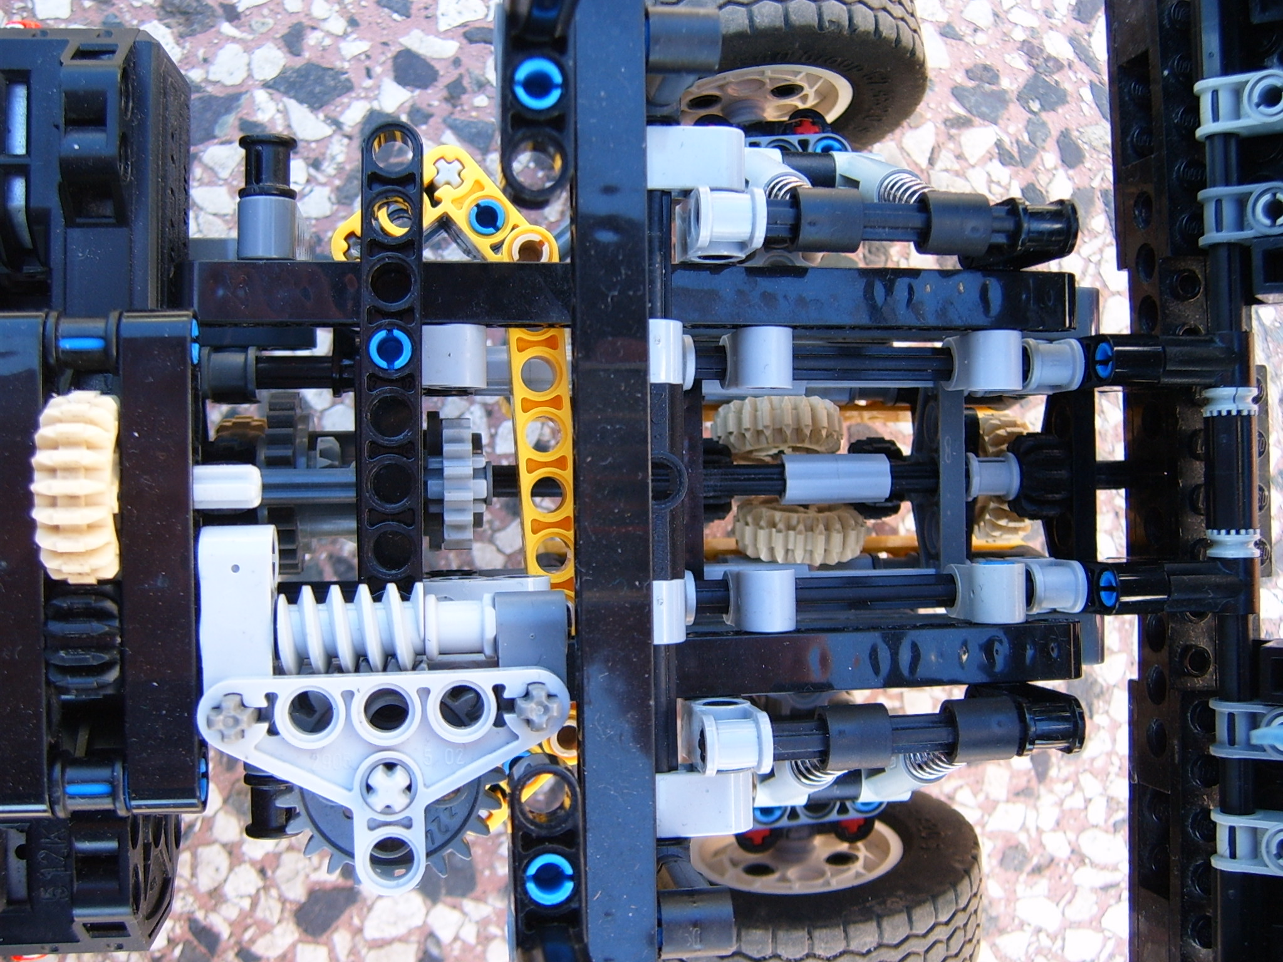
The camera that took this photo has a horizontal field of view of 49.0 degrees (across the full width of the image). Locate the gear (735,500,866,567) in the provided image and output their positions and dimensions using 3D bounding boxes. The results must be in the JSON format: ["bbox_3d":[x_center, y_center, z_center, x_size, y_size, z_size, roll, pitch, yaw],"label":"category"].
[{"bbox_3d":[0.026,0.008,0.232,0.022,0.022,0.008,-1,97,-10],"label":"gear"}]

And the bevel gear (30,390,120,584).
[{"bbox_3d":[-0.062,0.001,0.157,0.008,0.022,0.022,-1,90,-10],"label":"bevel gear"}]

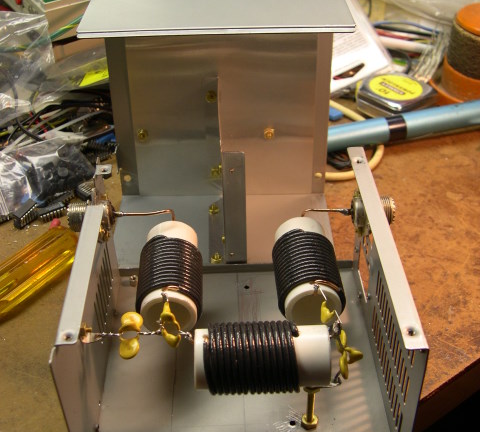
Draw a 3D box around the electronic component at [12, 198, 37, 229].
[{"bbox_3d":[-0.149,-0.002,0.492,0.008,0.008,0.019,12,39,18],"label":"electronic component"}]

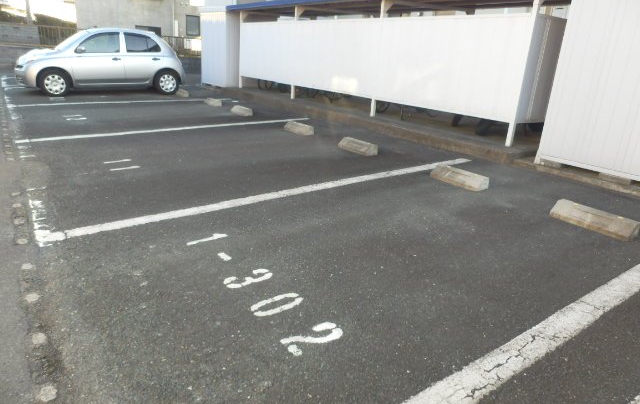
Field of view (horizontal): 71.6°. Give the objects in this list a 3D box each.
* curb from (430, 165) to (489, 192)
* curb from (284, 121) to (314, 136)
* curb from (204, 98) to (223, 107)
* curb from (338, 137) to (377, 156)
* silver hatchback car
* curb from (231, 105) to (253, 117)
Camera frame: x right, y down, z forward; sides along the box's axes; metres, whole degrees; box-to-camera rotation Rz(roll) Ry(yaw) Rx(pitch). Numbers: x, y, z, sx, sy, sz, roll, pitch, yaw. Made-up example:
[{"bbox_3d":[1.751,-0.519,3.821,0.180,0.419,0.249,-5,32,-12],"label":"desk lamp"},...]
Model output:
[{"bbox_3d":[1.430,-0.258,4.587,0.156,0.113,0.606,-11,24,-34],"label":"curb"},{"bbox_3d":[-0.337,-1.155,6.925,0.156,0.113,0.606,-11,24,-34],"label":"curb"},{"bbox_3d":[-2.306,-2.149,9.518,0.156,0.113,0.606,-11,24,-34],"label":"curb"},{"bbox_3d":[0.490,-0.729,5.814,0.156,0.113,0.606,-11,24,-34],"label":"curb"},{"bbox_3d":[-5.248,-3.411,10.722,3.700,1.525,1.670,-11,23,-33],"label":"silver hatchback car"},{"bbox_3d":[-1.501,-1.743,8.458,0.156,0.113,0.606,-11,24,-34],"label":"curb"}]

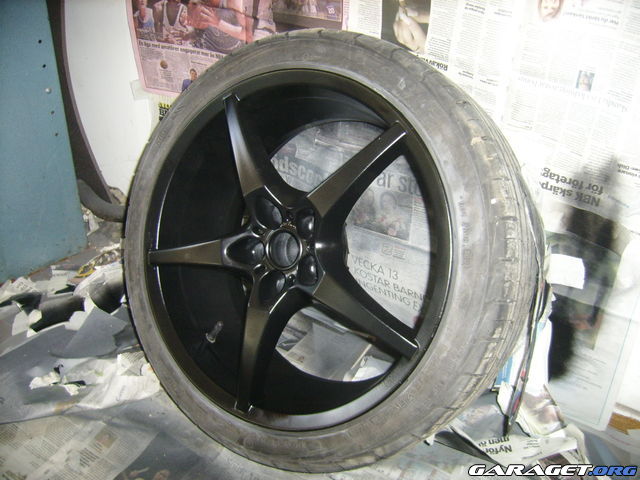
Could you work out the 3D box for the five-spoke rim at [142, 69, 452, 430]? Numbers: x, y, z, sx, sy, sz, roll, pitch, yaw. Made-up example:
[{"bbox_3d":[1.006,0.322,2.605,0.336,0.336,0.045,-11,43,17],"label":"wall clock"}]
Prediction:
[{"bbox_3d":[-0.004,0.013,0.993,0.500,0.500,0.210,13,7,29],"label":"five-spoke rim"}]

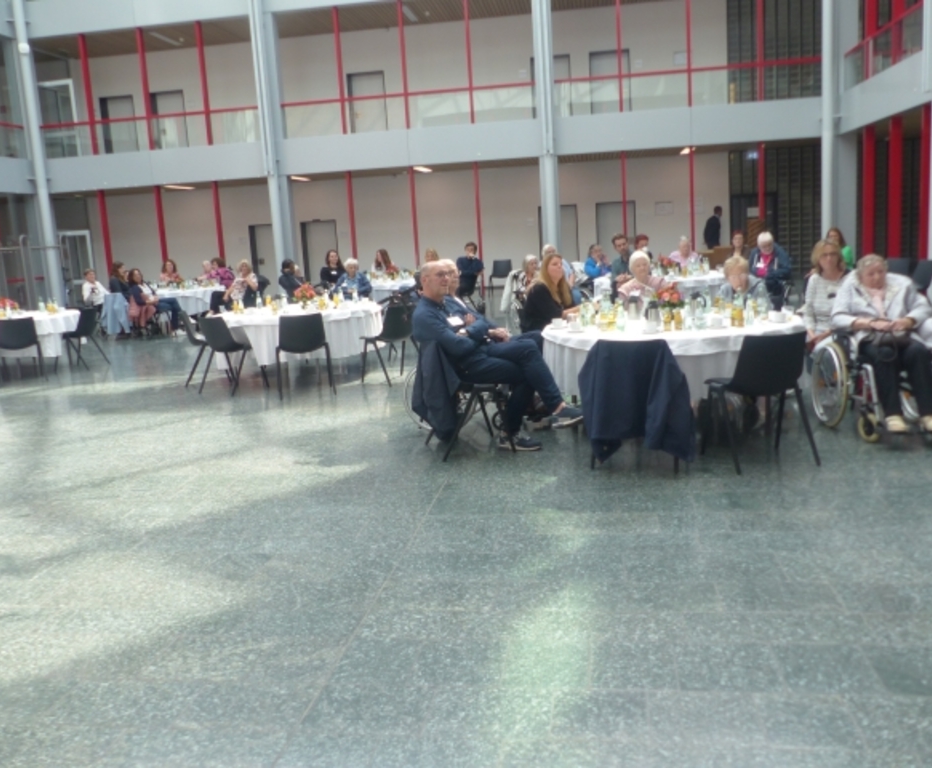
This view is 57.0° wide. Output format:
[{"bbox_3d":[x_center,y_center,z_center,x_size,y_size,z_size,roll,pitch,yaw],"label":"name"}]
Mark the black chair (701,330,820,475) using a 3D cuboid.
[{"bbox_3d":[1.772,0.075,5.203,0.520,0.800,0.540,-5,9,-10],"label":"black chair"}]

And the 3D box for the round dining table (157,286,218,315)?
[{"bbox_3d":[-5.373,-1.394,16.005,1.840,0.750,1.840,-3,10,1],"label":"round dining table"}]

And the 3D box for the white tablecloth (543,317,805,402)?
[{"bbox_3d":[1.450,-0.046,6.177,1.800,0.760,1.800,-4,10,0],"label":"white tablecloth"}]

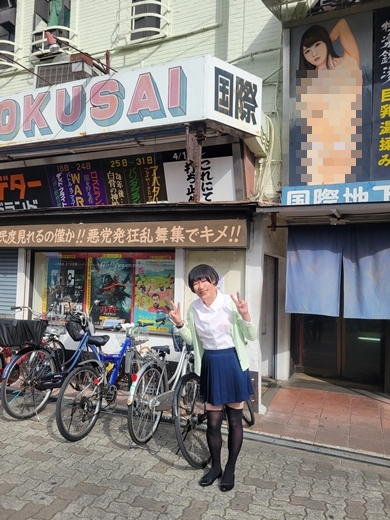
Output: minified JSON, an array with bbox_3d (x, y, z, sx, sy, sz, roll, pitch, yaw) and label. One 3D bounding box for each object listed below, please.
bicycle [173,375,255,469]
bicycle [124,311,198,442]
[{"bbox_3d":[0.230,1.130,3.500,0.600,1.000,1.750,0,-4,28],"label":"bicycle"},{"bbox_3d":[-0.200,1.095,3.750,0.570,1.060,1.770,0,-3,22],"label":"bicycle"}]

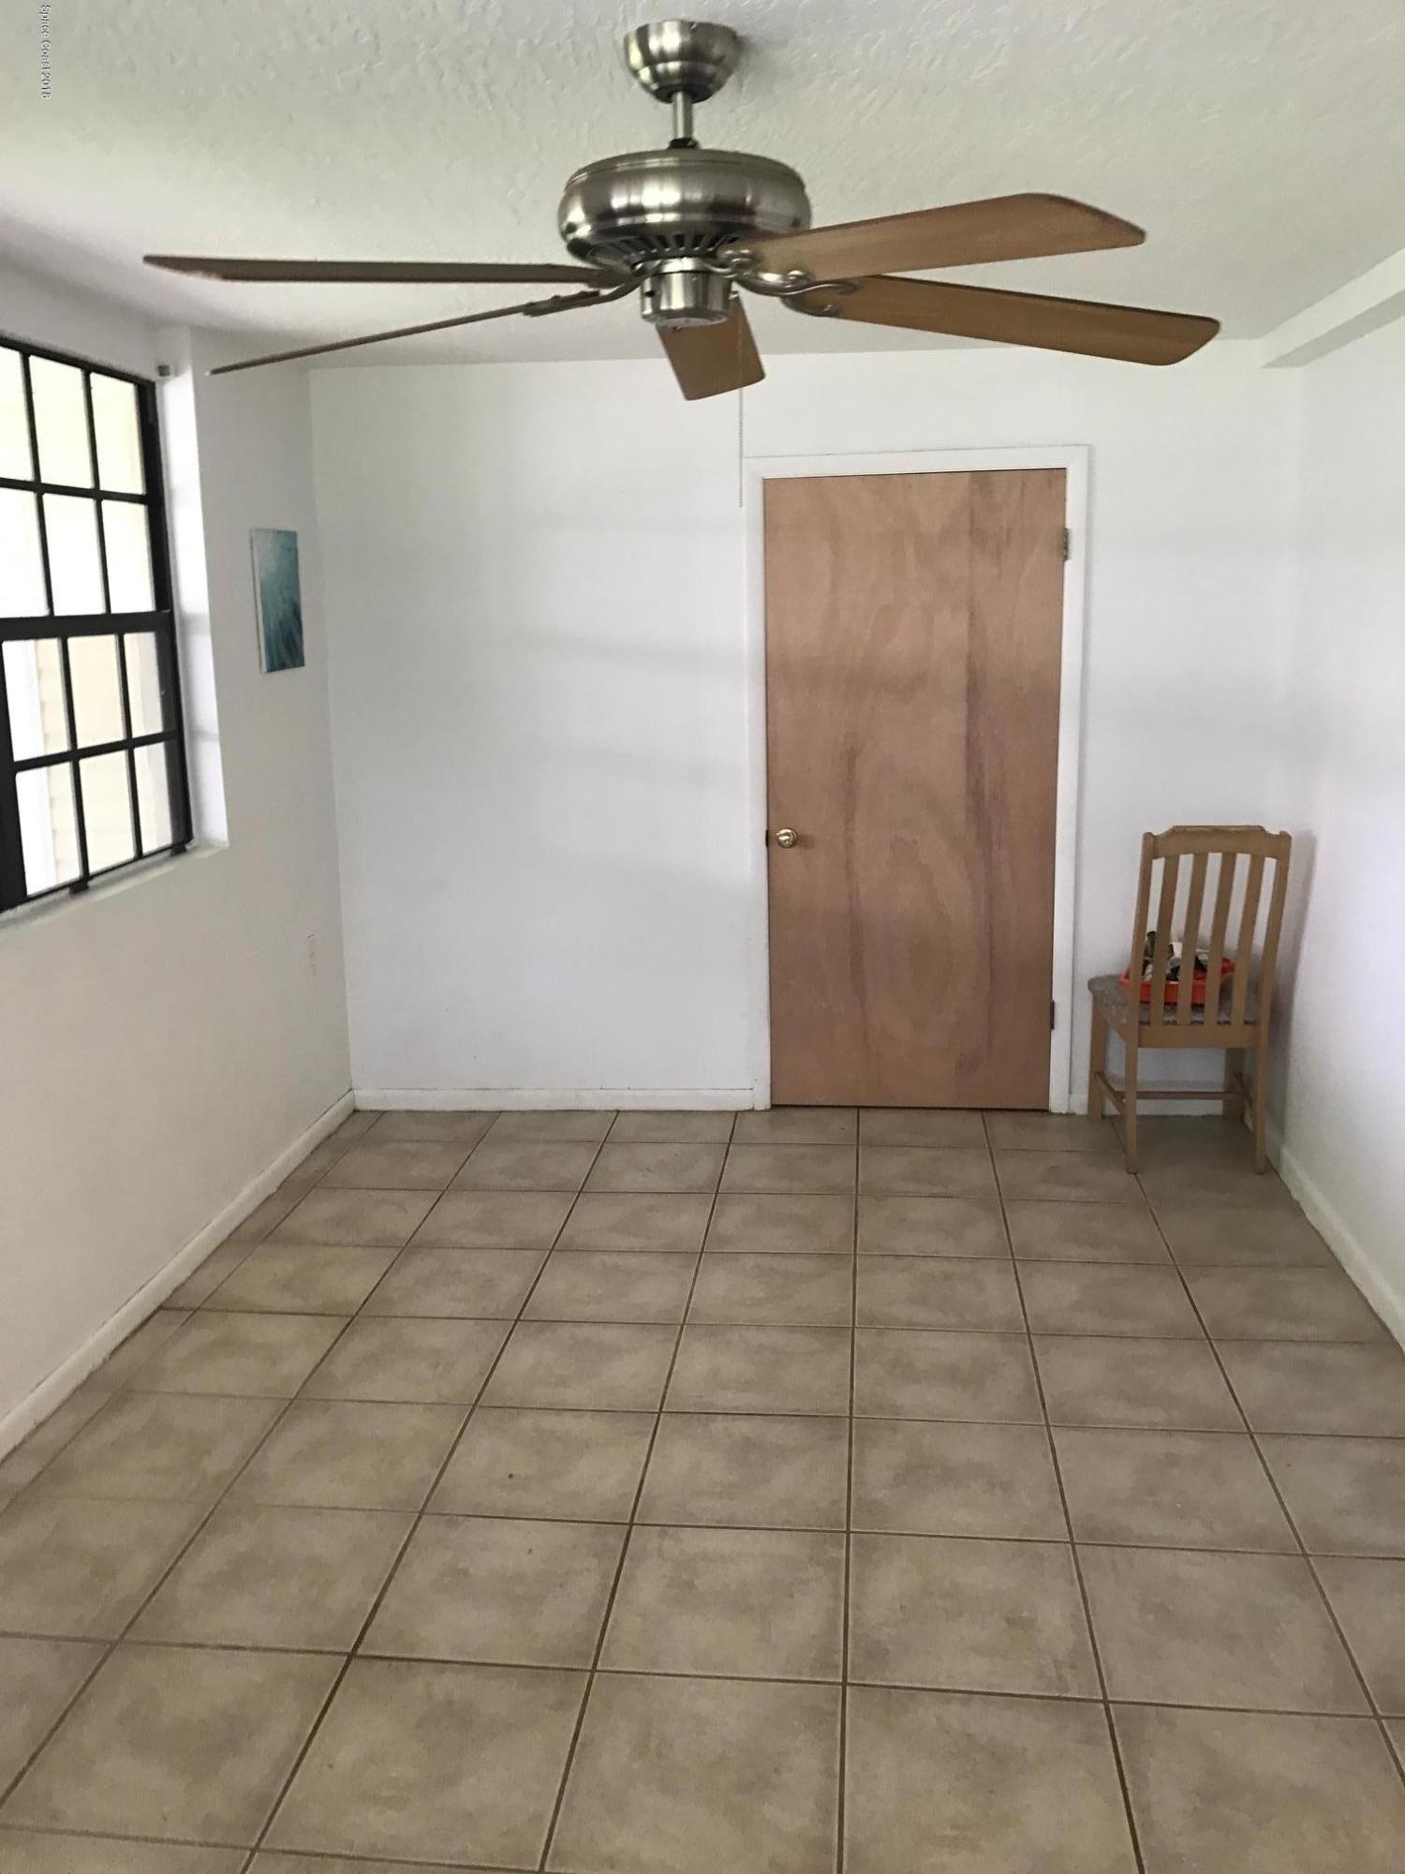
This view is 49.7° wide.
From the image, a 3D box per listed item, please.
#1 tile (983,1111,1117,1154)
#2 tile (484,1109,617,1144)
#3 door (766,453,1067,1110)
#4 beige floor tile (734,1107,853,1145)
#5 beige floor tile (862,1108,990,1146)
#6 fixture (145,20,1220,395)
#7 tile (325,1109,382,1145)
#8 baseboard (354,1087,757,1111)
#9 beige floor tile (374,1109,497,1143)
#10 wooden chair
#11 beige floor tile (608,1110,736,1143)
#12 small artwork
[{"bbox_3d":[1.115,0.626,4.830,0.400,0.010,0.345,0,13,6],"label":"tile"},{"bbox_3d":[-0.497,0.629,4.995,0.400,0.010,0.310,0,13,6],"label":"tile"},{"bbox_3d":[0.673,-0.427,4.885,0.919,2.037,0.045,0,12,6],"label":"door"},{"bbox_3d":[0.314,0.626,4.990,0.401,0.012,0.348,0,12,6],"label":"beige floor tile"},{"bbox_3d":[0.717,0.627,4.945,0.401,0.012,0.348,0,12,6],"label":"beige floor tile"},{"bbox_3d":[-0.019,-0.871,1.792,1.310,0.335,1.280,0,13,6],"label":"fixture"},{"bbox_3d":[-1.158,0.636,5.101,0.103,0.012,0.296,0,12,6],"label":"tile"},{"bbox_3d":[-0.513,0.557,5.181,1.375,0.079,0.018,0,12,6],"label":"baseboard"},{"bbox_3d":[-0.897,0.631,5.027,0.400,0.010,0.305,0,13,6],"label":"beige floor tile"},{"bbox_3d":[1.459,0.143,4.559,0.495,1.035,0.570,0,13,6],"label":"wooden chair"},{"bbox_3d":[-0.097,0.627,4.960,0.400,0.010,0.315,0,13,6],"label":"beige floor tile"},{"bbox_3d":[-1.263,-1.001,4.522,0.022,0.409,0.304,0,12,6],"label":"small artwork"}]

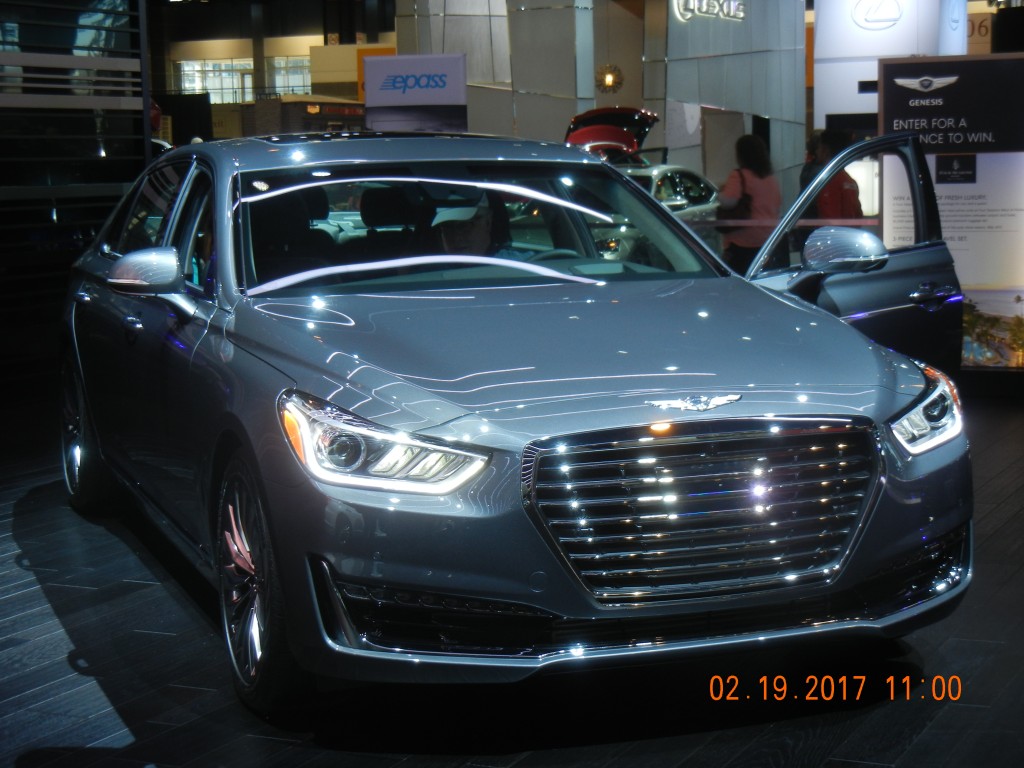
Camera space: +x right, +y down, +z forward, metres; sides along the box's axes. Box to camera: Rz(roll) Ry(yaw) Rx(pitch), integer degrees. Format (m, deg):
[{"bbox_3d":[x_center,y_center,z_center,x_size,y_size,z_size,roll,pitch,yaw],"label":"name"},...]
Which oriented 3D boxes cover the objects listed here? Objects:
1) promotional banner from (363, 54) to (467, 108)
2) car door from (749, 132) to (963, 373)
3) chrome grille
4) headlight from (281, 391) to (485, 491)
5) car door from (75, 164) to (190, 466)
[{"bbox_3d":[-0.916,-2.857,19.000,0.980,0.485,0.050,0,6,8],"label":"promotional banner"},{"bbox_3d":[1.078,-0.243,6.607,0.320,1.120,1.170,5,8,42],"label":"car door"},{"bbox_3d":[0.457,0.281,4.598,0.924,0.423,0.125,-3,7,-20],"label":"chrome grille"},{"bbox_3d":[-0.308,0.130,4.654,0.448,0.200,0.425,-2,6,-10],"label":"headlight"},{"bbox_3d":[-1.342,-0.244,7.159,0.310,1.110,1.250,-3,7,-20],"label":"car door"}]

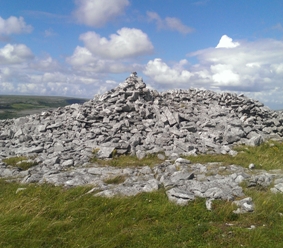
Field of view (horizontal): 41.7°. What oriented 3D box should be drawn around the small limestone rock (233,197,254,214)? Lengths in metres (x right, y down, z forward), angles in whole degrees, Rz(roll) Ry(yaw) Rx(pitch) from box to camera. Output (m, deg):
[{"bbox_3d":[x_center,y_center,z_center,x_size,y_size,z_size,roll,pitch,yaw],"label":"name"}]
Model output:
[{"bbox_3d":[1.509,1.209,5.500,0.320,0.200,0.260,0,3,-6],"label":"small limestone rock"}]

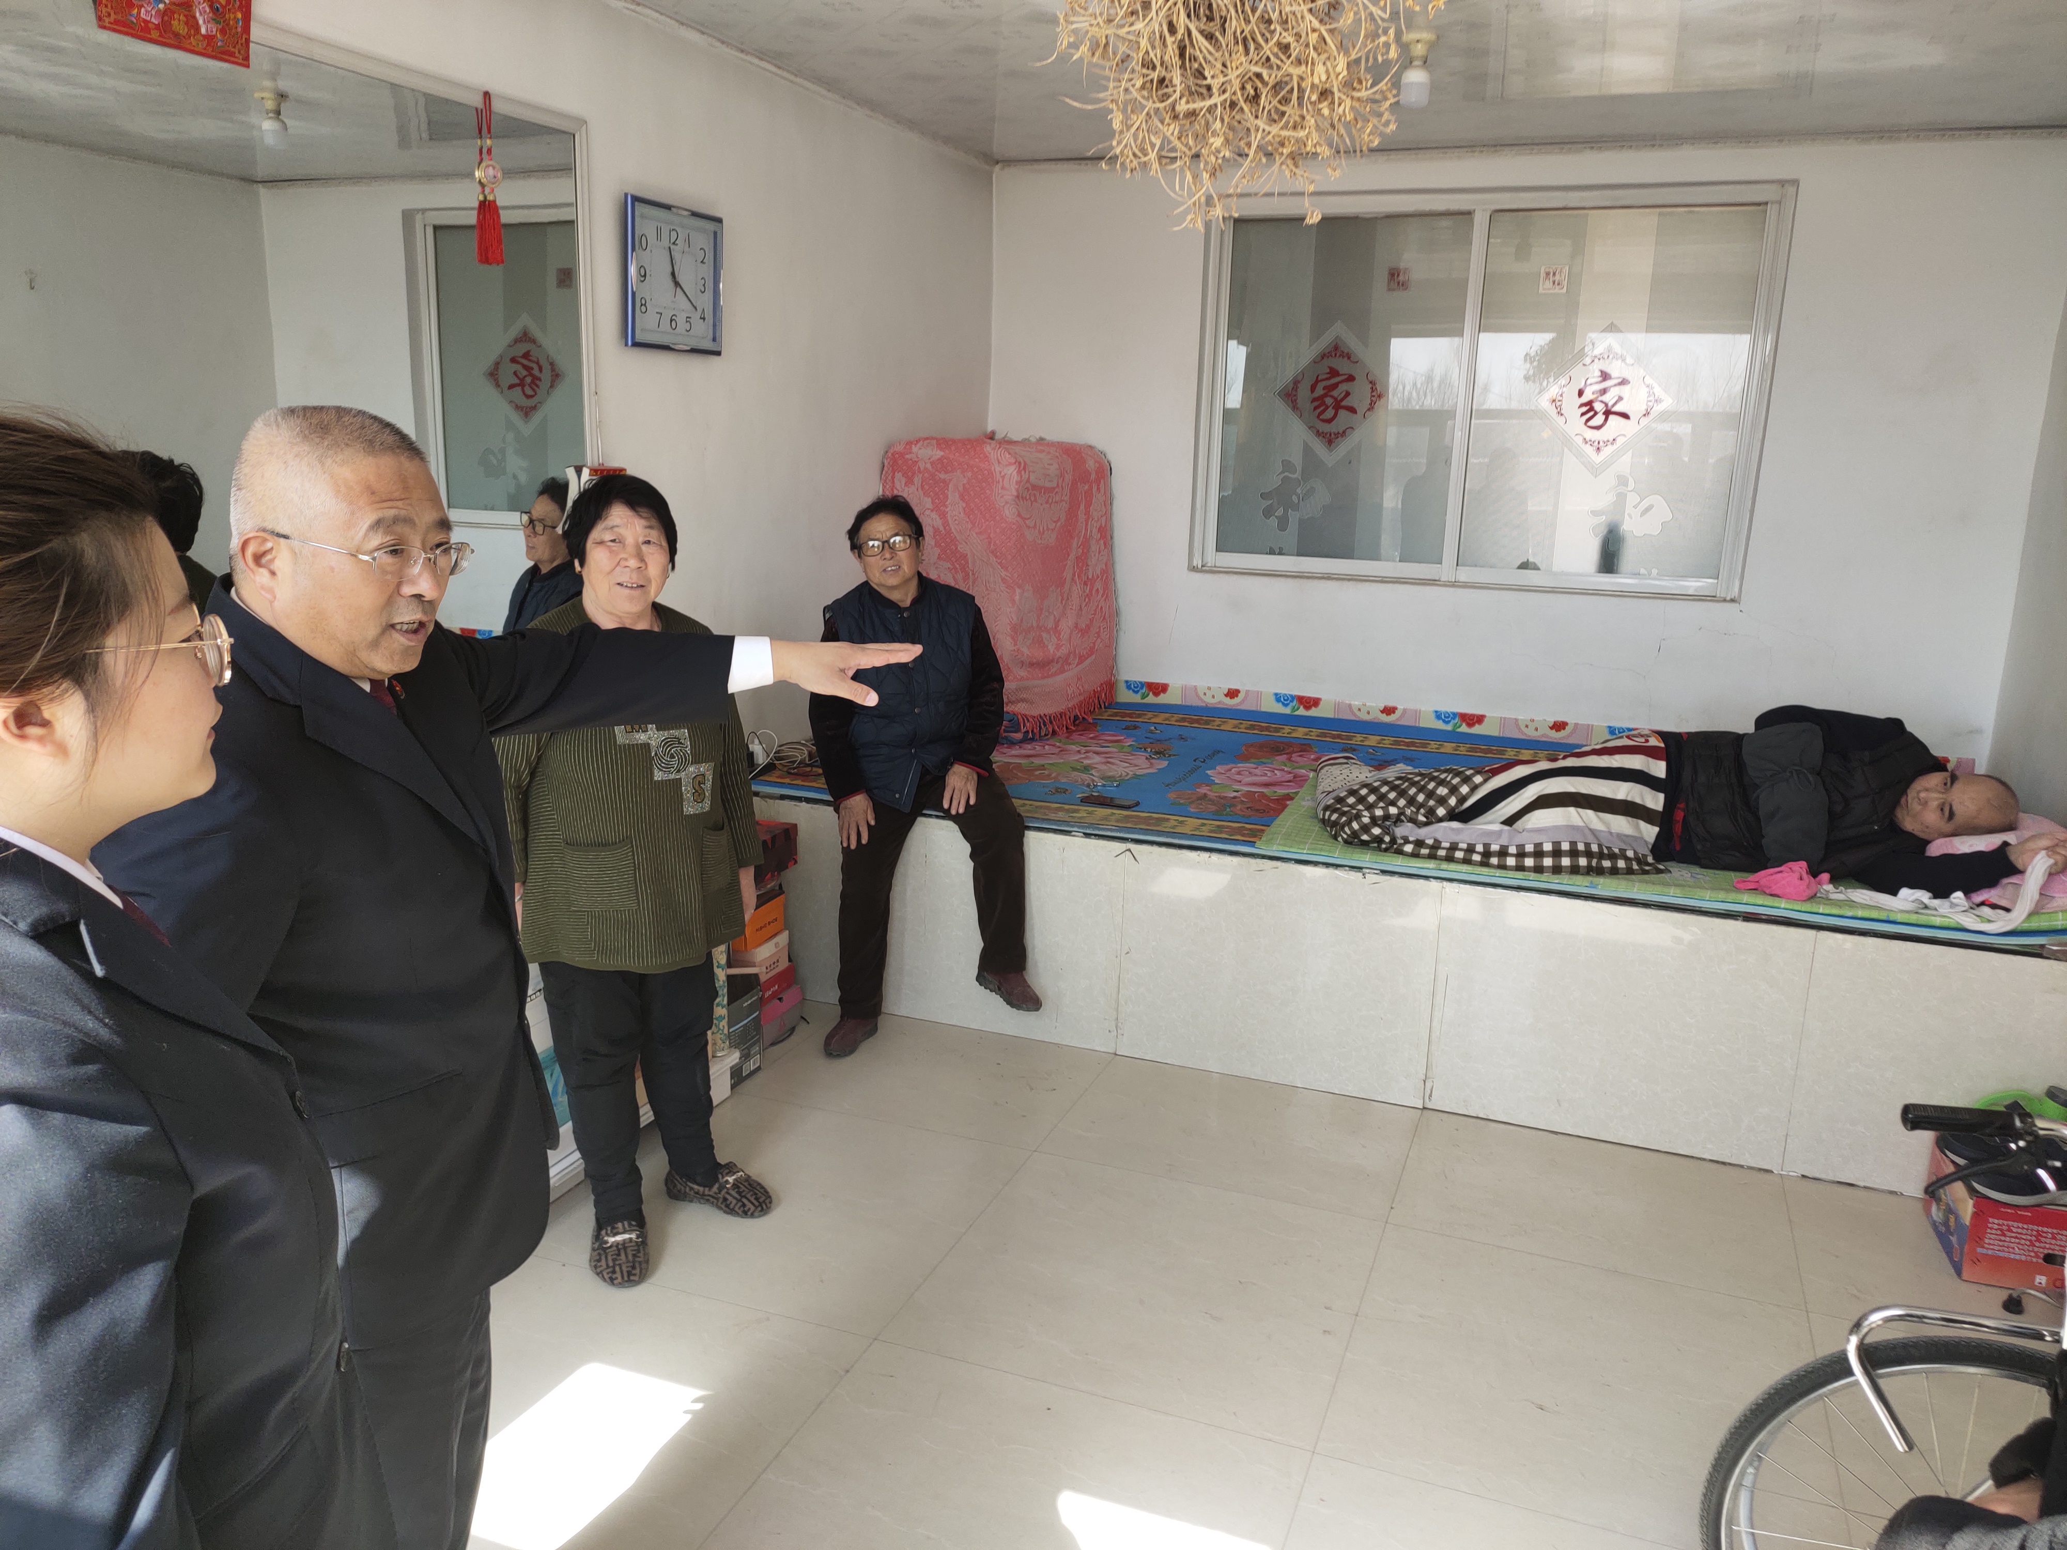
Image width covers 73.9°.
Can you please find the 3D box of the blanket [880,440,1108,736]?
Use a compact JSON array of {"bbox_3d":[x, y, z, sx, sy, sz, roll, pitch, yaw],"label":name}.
[{"bbox_3d":[-0.109,-0.745,5.242,0.621,1.028,0.873,6,13,21],"label":"blanket"}]

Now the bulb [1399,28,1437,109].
[{"bbox_3d":[0.889,-1.632,3.180,0.080,0.158,0.080,6,13,21],"label":"bulb"}]

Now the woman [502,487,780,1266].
[{"bbox_3d":[-0.773,0.183,2.758,0.500,1.535,0.340,-6,14,-30],"label":"woman"}]

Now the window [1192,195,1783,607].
[{"bbox_3d":[1.519,-1.365,4.923,1.959,1.370,0.100,6,13,21],"label":"window"}]

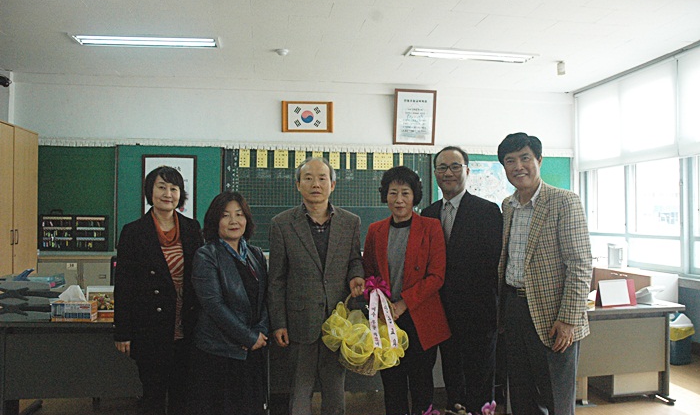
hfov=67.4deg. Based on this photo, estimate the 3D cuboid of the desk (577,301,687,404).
[{"bbox_3d":[1.748,1.097,4.088,1.400,0.710,0.700,0,-1,-12],"label":"desk"}]

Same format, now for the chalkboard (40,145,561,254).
[{"bbox_3d":[-0.314,-0.078,6.077,6.180,1.180,0.070,0,-1,-8],"label":"chalkboard"}]

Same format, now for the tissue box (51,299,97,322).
[{"bbox_3d":[-1.735,0.663,3.321,0.245,0.110,0.120,0,-1,-2],"label":"tissue box"}]

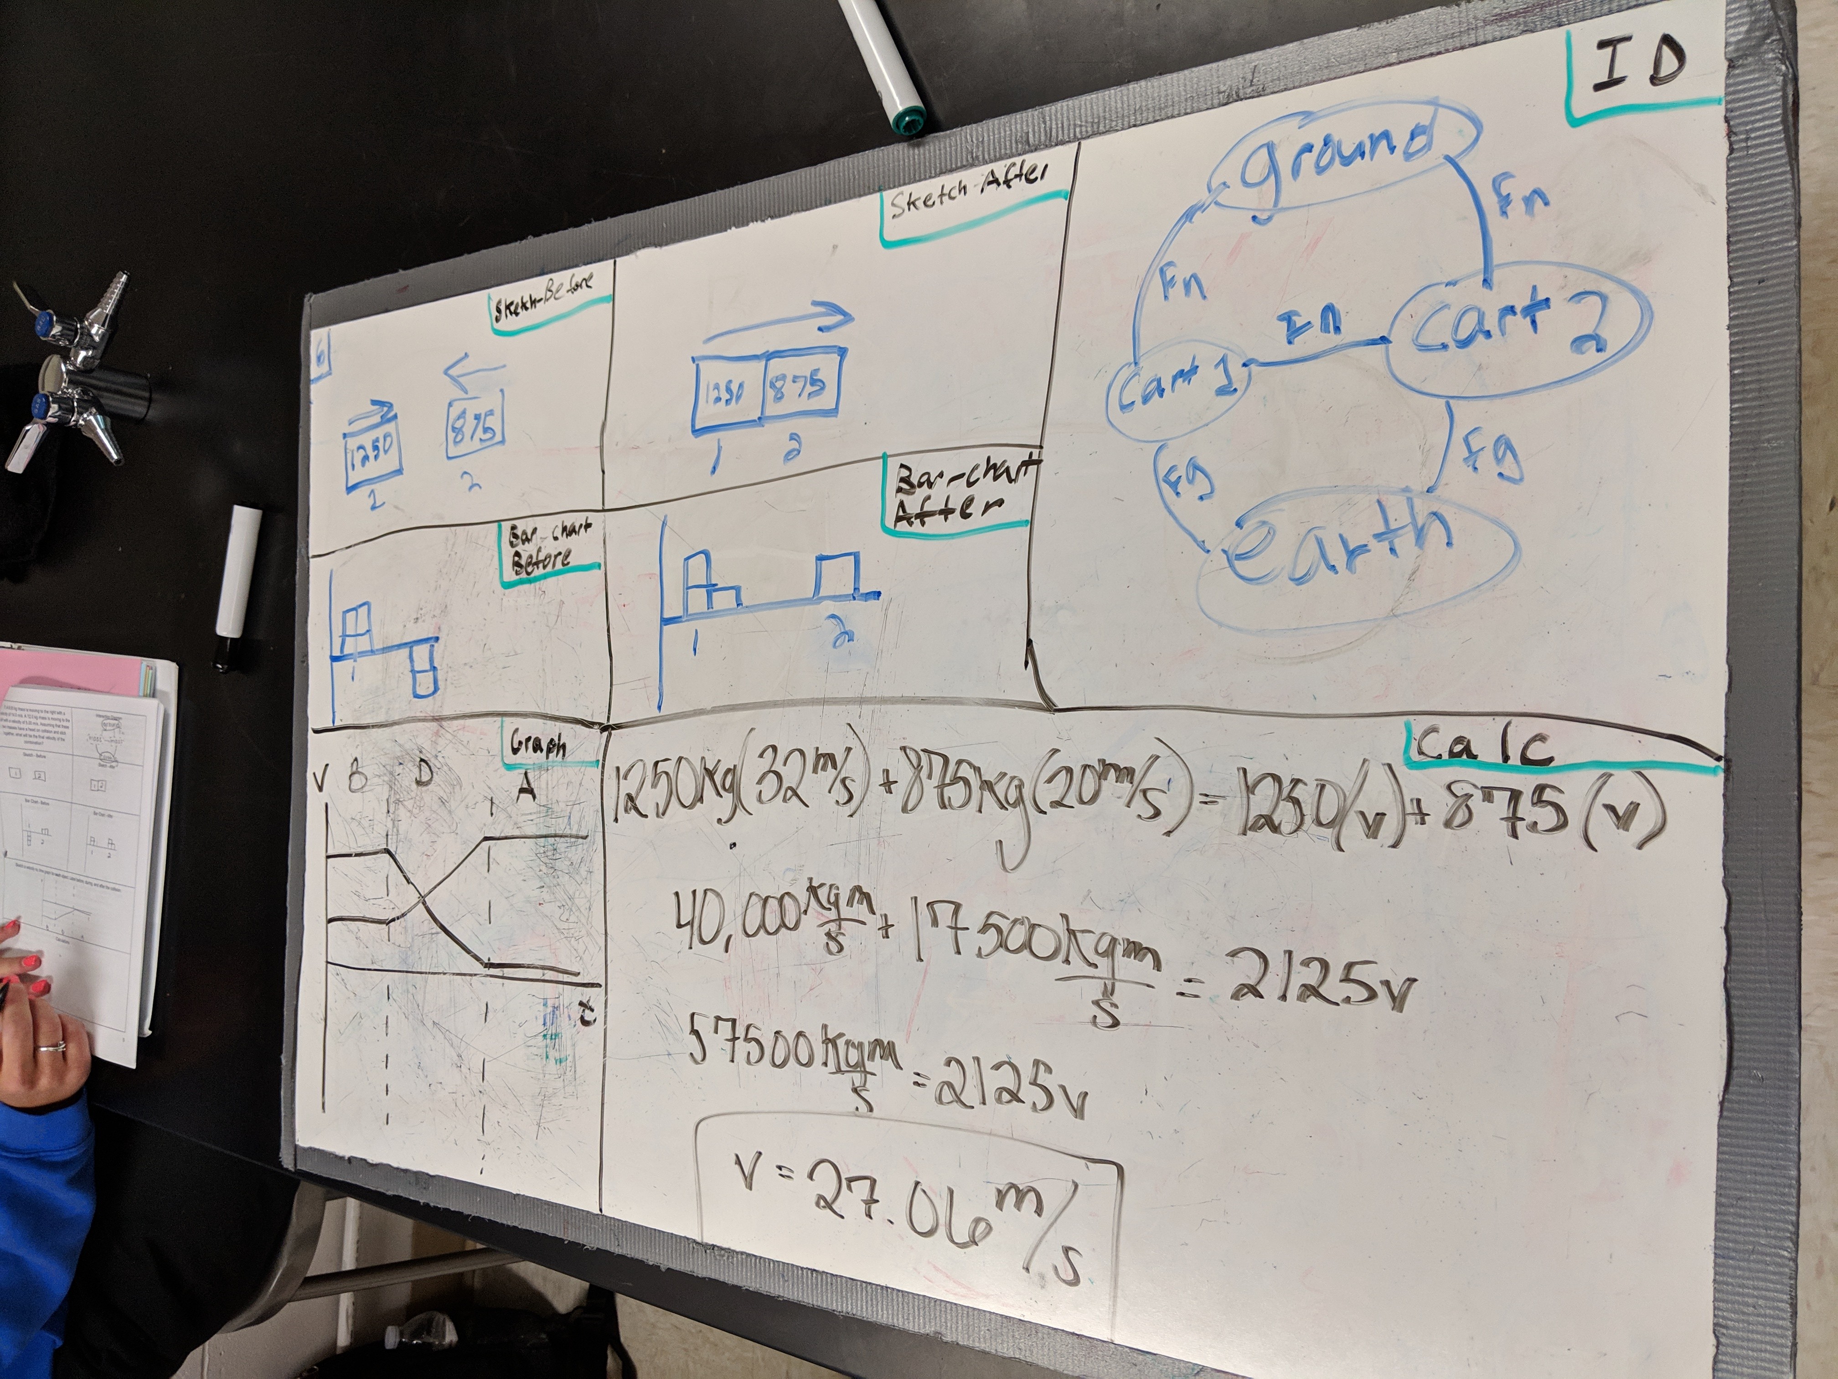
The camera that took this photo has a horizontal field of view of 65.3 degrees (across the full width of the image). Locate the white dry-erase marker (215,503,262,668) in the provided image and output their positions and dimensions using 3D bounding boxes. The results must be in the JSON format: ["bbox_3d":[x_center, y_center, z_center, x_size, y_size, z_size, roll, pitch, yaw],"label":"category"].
[{"bbox_3d":[-0.497,-0.074,1.045,0.018,0.018,0.122,13,95,32],"label":"white dry-erase marker"}]

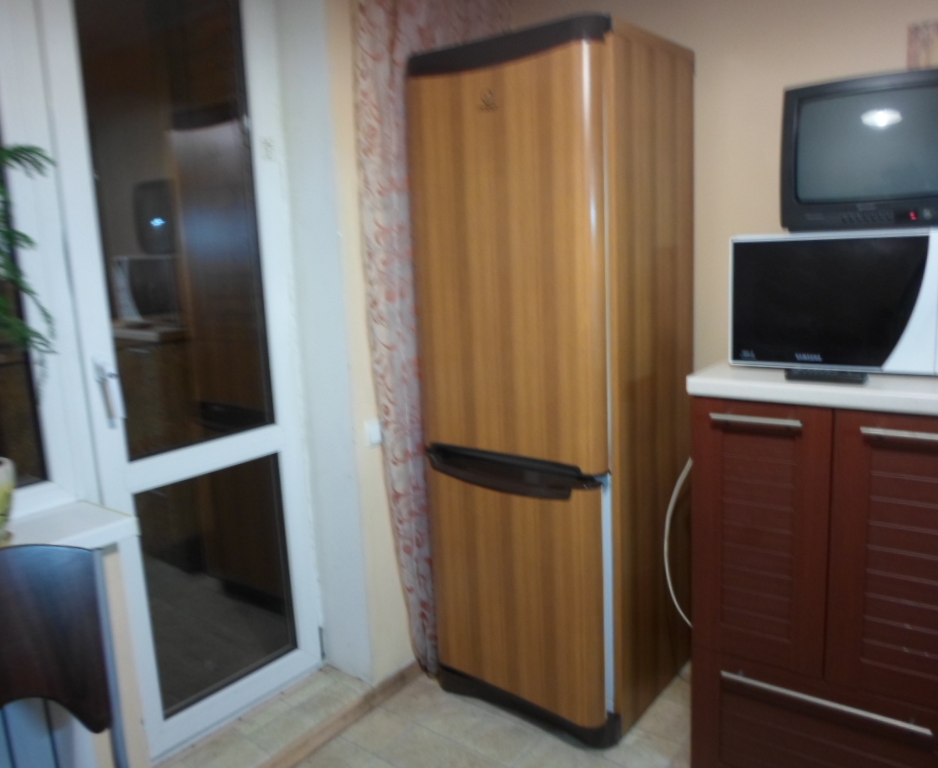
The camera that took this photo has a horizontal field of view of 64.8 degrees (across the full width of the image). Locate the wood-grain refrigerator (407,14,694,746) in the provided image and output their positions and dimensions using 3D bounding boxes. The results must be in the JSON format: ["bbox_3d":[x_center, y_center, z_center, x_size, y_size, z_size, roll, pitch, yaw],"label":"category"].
[{"bbox_3d":[0.258,0.010,2.189,0.605,1.845,0.595,6,14,40],"label":"wood-grain refrigerator"}]

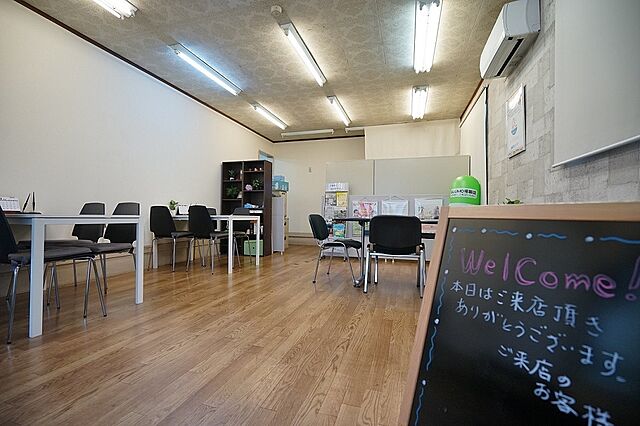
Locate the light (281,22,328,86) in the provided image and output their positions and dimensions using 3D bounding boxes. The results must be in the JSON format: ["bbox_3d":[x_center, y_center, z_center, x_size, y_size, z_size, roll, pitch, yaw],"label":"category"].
[{"bbox_3d":[-0.147,-1.811,3.409,0.125,0.097,1.265,0,-1,17],"label":"light"}]

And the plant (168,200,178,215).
[{"bbox_3d":[-2.093,-0.078,4.067,0.120,0.195,0.120,0,-1,17],"label":"plant"}]

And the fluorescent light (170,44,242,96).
[{"bbox_3d":[-1.478,-1.874,3.864,0.160,0.110,1.290,0,-1,17],"label":"fluorescent light"}]

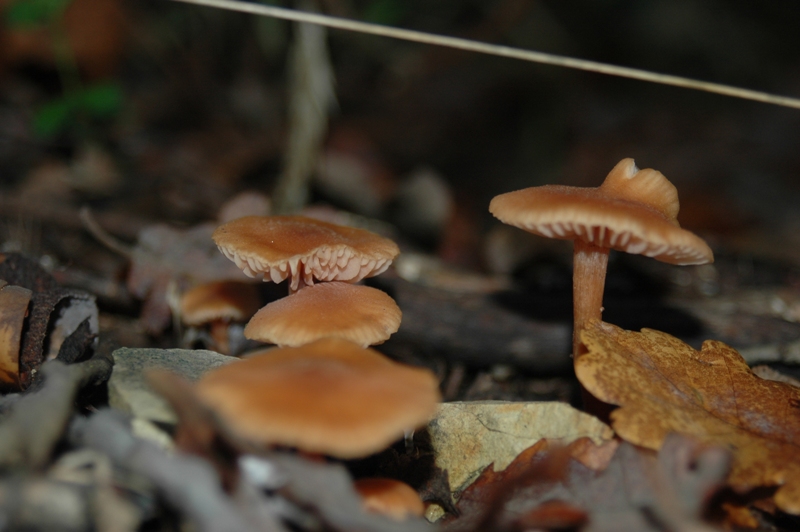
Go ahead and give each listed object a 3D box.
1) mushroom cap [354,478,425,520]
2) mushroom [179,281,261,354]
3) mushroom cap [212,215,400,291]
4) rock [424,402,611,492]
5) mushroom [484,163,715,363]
[{"bbox_3d":[-0.002,0.038,0.438,0.012,0.007,0.011,0,6,0],"label":"mushroom cap"},{"bbox_3d":[-0.034,0.010,0.498,0.016,0.015,0.015,0,6,0],"label":"mushroom"},{"bbox_3d":[-0.016,-0.003,0.468,0.033,0.012,0.031,4,6,0],"label":"mushroom cap"},{"bbox_3d":[0.021,0.031,0.457,0.033,0.015,0.018,0,6,0],"label":"rock"},{"bbox_3d":[0.035,0.002,0.460,0.038,0.041,0.036,0,6,0],"label":"mushroom"}]

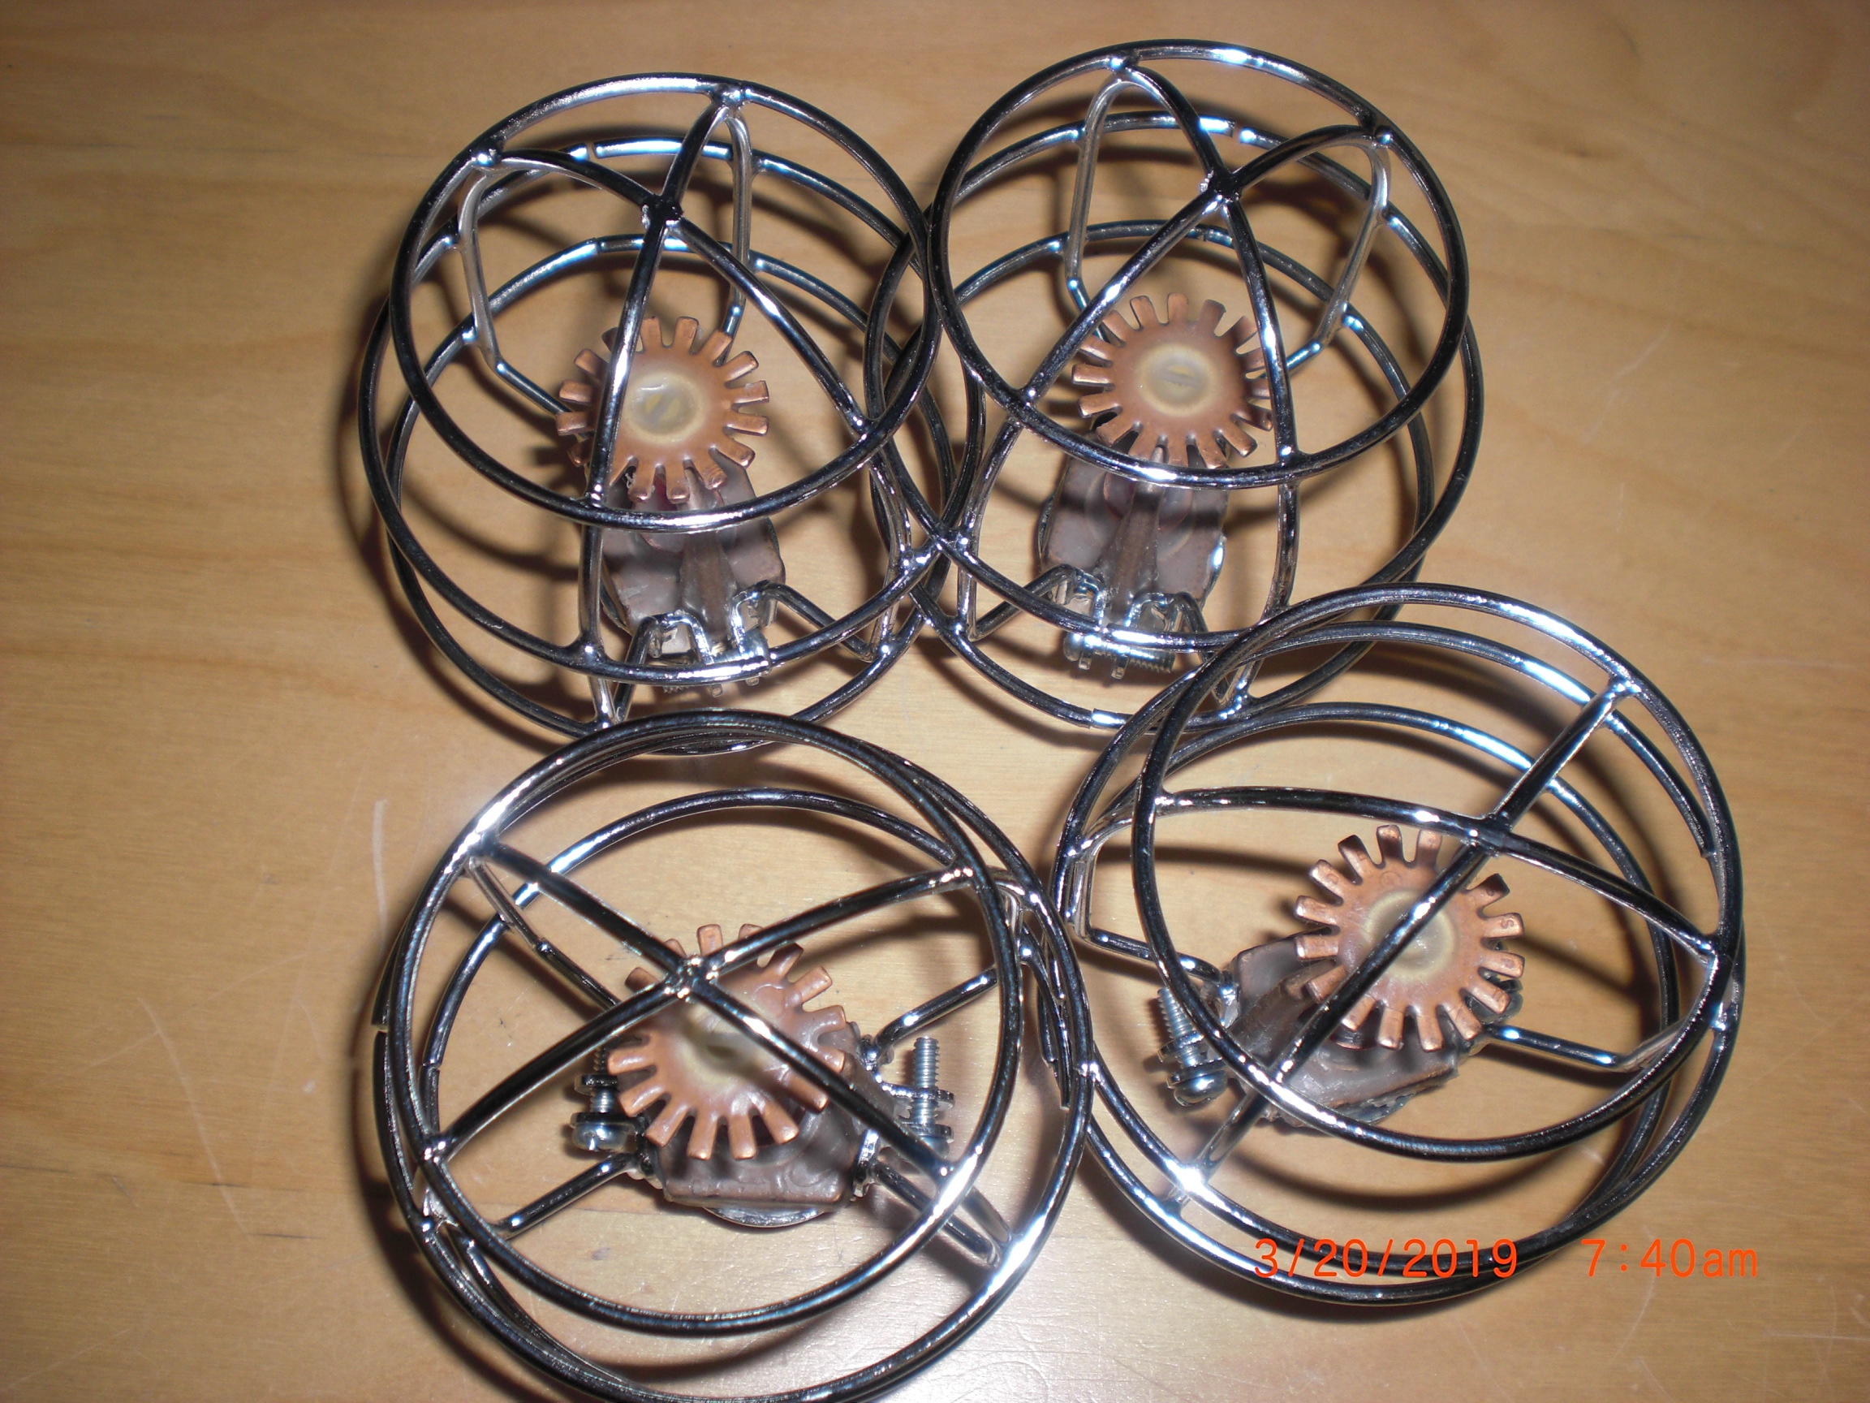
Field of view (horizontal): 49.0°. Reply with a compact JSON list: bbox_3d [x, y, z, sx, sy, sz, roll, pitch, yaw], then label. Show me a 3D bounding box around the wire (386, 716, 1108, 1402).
[{"bbox_3d":[-0.025,0.040,0.243,0.085,0.070,0.085,0,68,0],"label":"wire"}]

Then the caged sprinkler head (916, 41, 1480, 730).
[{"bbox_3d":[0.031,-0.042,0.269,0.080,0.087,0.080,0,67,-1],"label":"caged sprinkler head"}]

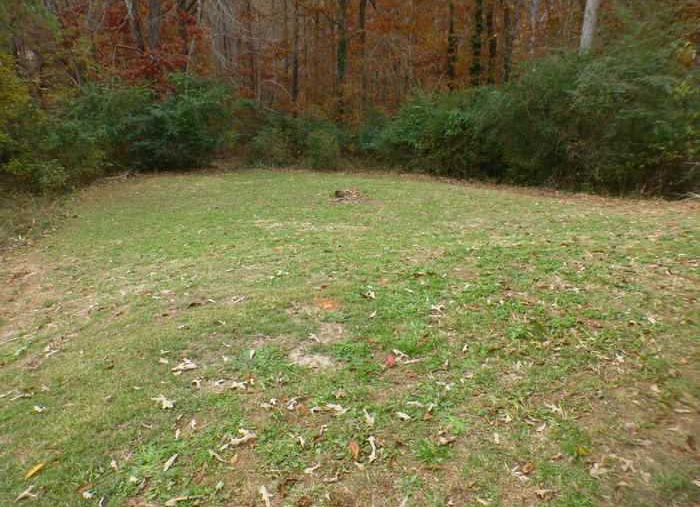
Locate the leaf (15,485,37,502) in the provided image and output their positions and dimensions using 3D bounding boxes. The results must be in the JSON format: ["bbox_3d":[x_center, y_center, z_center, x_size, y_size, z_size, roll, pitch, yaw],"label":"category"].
[{"bbox_3d":[-1.394,1.031,2.085,0.042,0.022,0.078,7,15,26],"label":"leaf"}]

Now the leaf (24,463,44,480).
[{"bbox_3d":[-1.396,0.968,2.154,0.030,0.015,0.102,4,15,13],"label":"leaf"}]

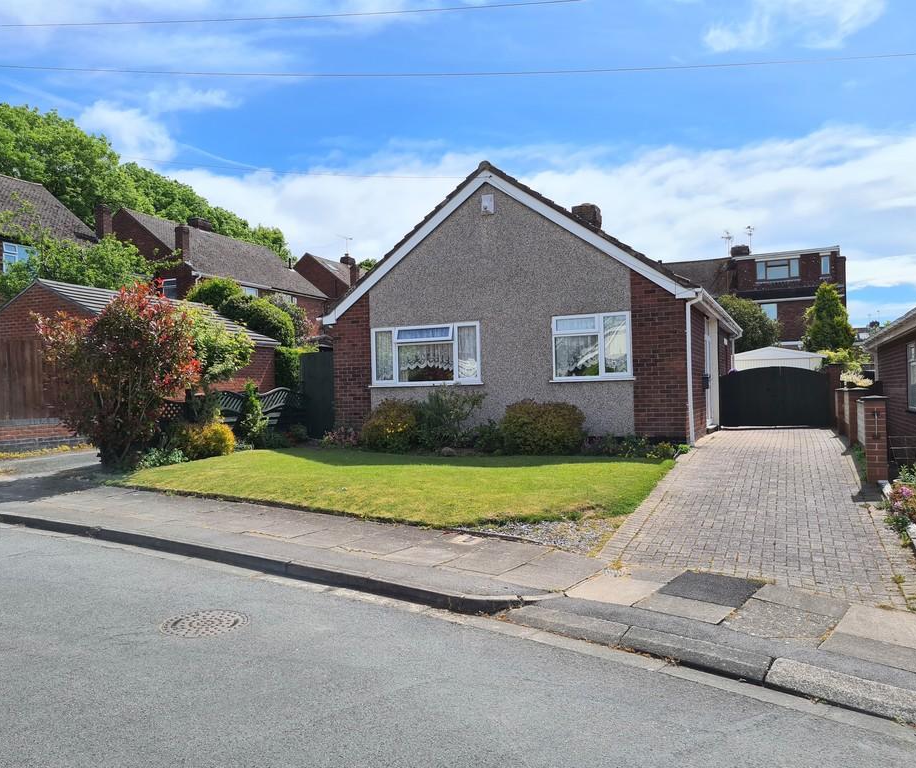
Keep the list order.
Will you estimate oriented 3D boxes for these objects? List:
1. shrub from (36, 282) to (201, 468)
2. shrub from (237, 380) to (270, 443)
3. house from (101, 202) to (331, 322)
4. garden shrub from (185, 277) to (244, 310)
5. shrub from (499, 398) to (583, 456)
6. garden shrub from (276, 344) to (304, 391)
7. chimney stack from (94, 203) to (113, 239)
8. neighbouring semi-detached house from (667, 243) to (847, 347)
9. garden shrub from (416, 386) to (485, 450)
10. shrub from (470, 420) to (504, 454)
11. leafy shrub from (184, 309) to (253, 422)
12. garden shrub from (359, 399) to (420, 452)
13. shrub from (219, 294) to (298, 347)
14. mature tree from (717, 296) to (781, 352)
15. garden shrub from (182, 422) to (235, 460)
[{"bbox_3d":[-5.209,-0.117,11.800,2.350,2.800,2.150,-2,-1,23],"label":"shrub"},{"bbox_3d":[-4.088,0.621,15.300,0.640,1.280,0.620,-2,-1,24],"label":"shrub"},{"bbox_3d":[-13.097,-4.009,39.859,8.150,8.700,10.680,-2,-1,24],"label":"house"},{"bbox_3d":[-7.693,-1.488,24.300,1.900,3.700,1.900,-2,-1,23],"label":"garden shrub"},{"bbox_3d":[1.384,0.676,12.750,1.400,0.900,1.150,-2,-1,23],"label":"shrub"},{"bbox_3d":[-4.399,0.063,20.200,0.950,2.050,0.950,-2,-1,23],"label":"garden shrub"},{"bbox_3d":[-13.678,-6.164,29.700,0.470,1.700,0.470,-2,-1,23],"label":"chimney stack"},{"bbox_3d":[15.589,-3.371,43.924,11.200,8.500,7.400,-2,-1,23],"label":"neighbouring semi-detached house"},{"bbox_3d":[-0.137,0.587,14.050,1.220,1.100,1.000,-2,-1,24],"label":"garden shrub"},{"bbox_3d":[0.523,0.896,13.200,0.650,0.540,0.600,-1,-1,0],"label":"shrub"},{"bbox_3d":[-4.277,-0.194,13.400,1.500,2.250,1.400,-2,-1,23],"label":"leafy shrub"},{"bbox_3d":[-1.224,0.758,13.950,1.120,0.930,1.000,-2,-1,23],"label":"garden shrub"},{"bbox_3d":[-6.387,-0.855,24.500,2.500,3.700,2.300,-2,-1,24],"label":"shrub"},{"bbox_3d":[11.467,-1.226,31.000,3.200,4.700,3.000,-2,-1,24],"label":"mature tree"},{"bbox_3d":[-4.315,0.993,13.300,0.880,0.680,0.800,-2,-1,24],"label":"garden shrub"}]

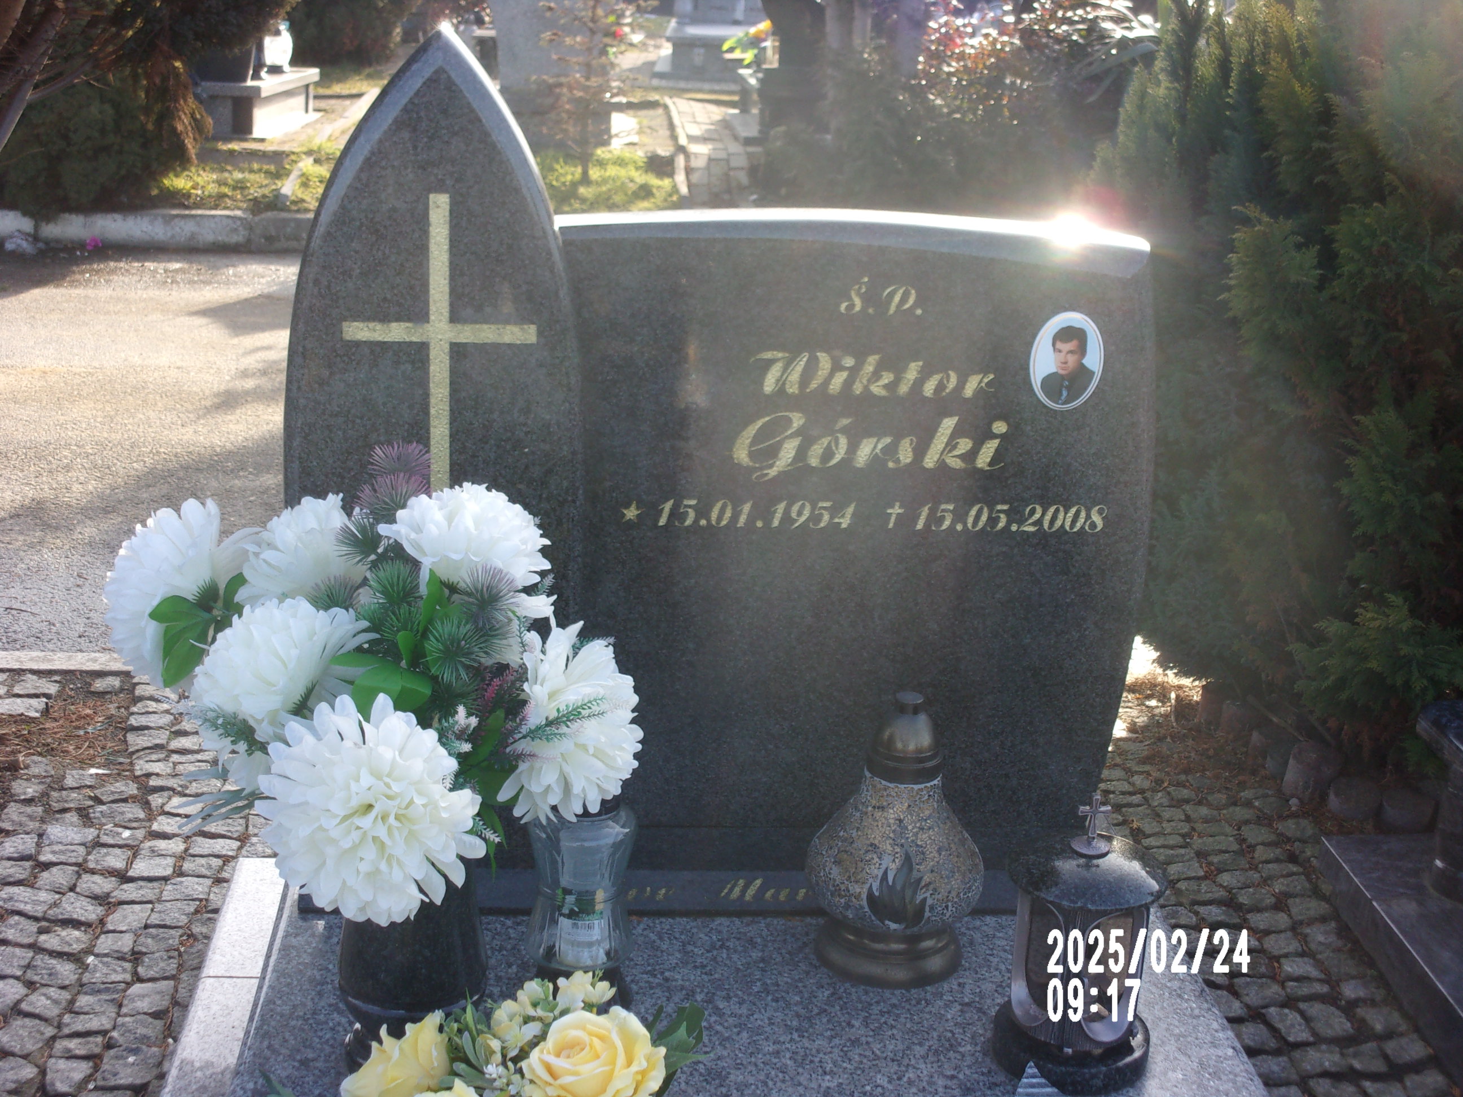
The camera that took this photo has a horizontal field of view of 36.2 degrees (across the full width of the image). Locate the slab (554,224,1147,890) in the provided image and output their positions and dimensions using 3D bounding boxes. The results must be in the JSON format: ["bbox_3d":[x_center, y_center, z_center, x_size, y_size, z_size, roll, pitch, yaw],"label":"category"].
[{"bbox_3d":[0.145,-0.023,2.796,0.745,0.782,0.105,1,17,-5],"label":"slab"}]

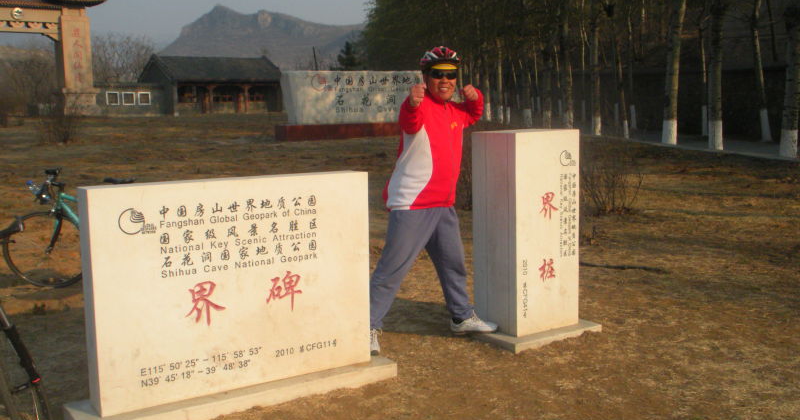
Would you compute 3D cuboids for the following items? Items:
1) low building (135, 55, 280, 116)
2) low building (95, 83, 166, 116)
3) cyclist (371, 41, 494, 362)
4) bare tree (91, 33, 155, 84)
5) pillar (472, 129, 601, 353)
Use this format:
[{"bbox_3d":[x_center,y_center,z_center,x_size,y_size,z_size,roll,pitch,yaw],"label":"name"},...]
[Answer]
[{"bbox_3d":[-16.877,-11.202,74.989,10.000,5.200,7.300,-6,8,-34],"label":"low building"},{"bbox_3d":[-23.728,-9.441,71.347,6.200,2.950,3.000,-6,8,-34],"label":"low building"},{"bbox_3d":[0.195,-0.064,4.721,0.770,1.700,0.560,-4,7,-24],"label":"cyclist"},{"bbox_3d":[-28.318,-13.827,84.903,6.200,8.200,5.600,-1,7,0],"label":"bare tree"},{"bbox_3d":[0.757,0.140,4.981,0.698,1.218,0.568,-6,8,-35],"label":"pillar"}]

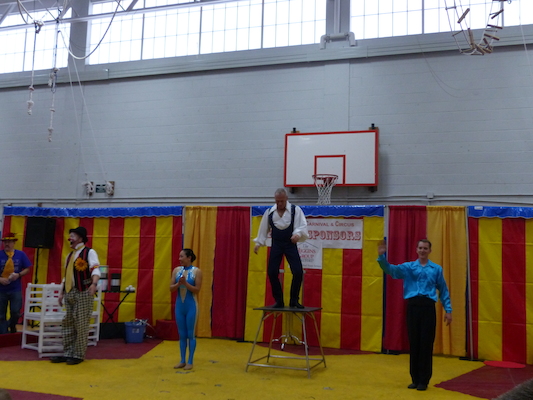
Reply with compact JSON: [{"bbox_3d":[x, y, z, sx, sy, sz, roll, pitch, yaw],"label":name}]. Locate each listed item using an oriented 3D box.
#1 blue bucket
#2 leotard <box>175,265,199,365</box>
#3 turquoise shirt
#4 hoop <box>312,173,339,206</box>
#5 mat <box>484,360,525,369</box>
[{"bbox_3d":[-2.244,2.268,10.096,0.360,0.360,0.320,3,-7,-10],"label":"blue bucket"},{"bbox_3d":[-1.065,1.521,7.787,0.300,1.280,0.250,0,-7,13],"label":"leotard"},{"bbox_3d":[1.779,1.001,7.032,0.860,0.660,0.360,0,-7,13],"label":"turquoise shirt"},{"bbox_3d":[1.100,-0.195,10.883,0.490,0.520,0.540,0,-7,19],"label":"hoop"},{"bbox_3d":[3.625,2.490,8.895,0.600,0.025,0.600,-1,-7,20],"label":"mat"}]

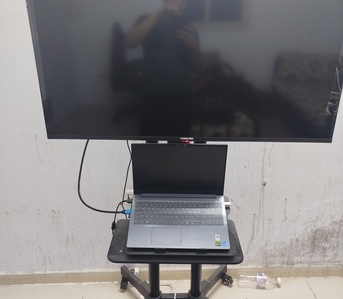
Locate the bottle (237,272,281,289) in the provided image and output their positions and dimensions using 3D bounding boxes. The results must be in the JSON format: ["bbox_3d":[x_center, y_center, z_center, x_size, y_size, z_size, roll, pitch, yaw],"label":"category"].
[{"bbox_3d":[0.467,0.697,1.671,0.235,0.077,0.077,1,21,4],"label":"bottle"}]

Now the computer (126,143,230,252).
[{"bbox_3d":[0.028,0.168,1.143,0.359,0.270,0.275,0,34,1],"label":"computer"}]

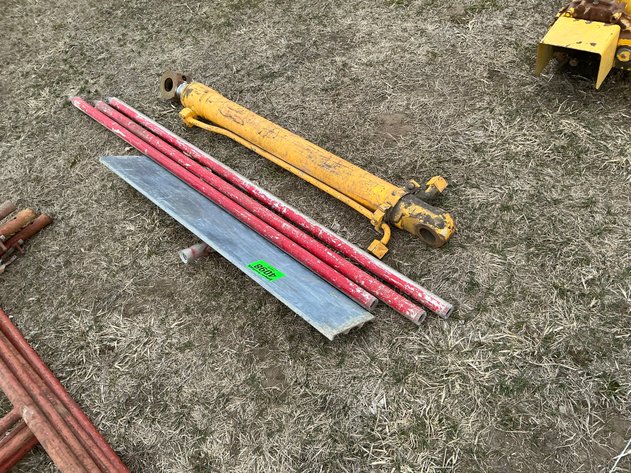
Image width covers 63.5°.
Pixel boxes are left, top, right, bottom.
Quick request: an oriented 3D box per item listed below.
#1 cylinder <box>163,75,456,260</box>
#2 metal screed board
[{"bbox_3d":[-0.209,-0.522,2.724,2.183,0.210,0.540,33,51,31],"label":"cylinder"},{"bbox_3d":[-0.435,-0.031,2.260,1.586,0.032,0.250,33,30,31],"label":"metal screed board"}]

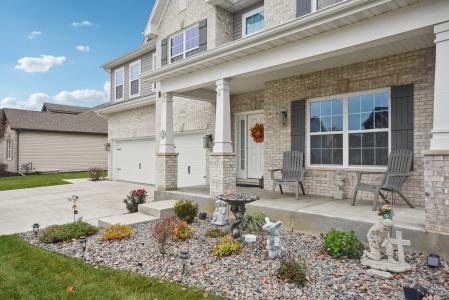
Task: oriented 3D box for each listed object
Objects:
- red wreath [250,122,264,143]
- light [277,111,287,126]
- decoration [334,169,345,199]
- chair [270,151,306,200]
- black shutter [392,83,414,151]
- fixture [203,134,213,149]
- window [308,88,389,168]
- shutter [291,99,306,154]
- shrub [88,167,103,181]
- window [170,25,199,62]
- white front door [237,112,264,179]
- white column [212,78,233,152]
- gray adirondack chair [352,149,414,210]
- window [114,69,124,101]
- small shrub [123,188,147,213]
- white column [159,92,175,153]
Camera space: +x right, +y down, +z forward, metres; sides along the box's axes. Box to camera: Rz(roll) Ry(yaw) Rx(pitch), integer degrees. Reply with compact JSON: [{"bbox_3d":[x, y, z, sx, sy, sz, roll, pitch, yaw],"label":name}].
[{"bbox_3d":[1.017,-0.509,9.027,0.610,0.620,0.130,-1,-2,45],"label":"red wreath"},{"bbox_3d":[1.458,-0.803,7.572,0.170,0.370,0.200,-1,-2,45],"label":"light"},{"bbox_3d":[2.412,0.741,6.233,0.180,0.600,0.160,-1,-1,44],"label":"decoration"},{"bbox_3d":[1.460,0.547,6.766,0.720,1.020,0.920,0,-1,22],"label":"chair"},{"bbox_3d":[3.407,-0.426,5.753,0.375,1.620,0.045,-1,-2,45],"label":"black shutter"},{"bbox_3d":[-0.488,-0.262,9.271,0.190,0.430,0.220,-1,-1,44],"label":"fixture"},{"bbox_3d":[2.560,-0.376,6.402,1.830,1.570,0.100,-1,-1,44],"label":"window"},{"bbox_3d":[1.763,-0.374,7.112,0.385,1.620,0.040,-1,-1,44],"label":"shutter"},{"bbox_3d":[-6.428,1.199,14.900,0.620,0.660,0.620,-1,-2,45],"label":"shrub"},{"bbox_3d":[-1.420,-3.375,10.503,1.700,1.570,0.100,-1,-2,45],"label":"window"},{"bbox_3d":[0.911,-0.134,9.440,1.500,2.120,0.100,-1,-1,44],"label":"white front door"},{"bbox_3d":[-0.024,-0.719,6.543,0.305,1.570,0.305,-1,-1,44],"label":"white column"},{"bbox_3d":[2.838,0.506,5.365,0.860,1.040,0.670,0,-1,-16],"label":"gray adirondack chair"},{"bbox_3d":[-5.283,-3.299,15.129,0.960,1.580,0.100,-1,-2,45],"label":"window"},{"bbox_3d":[-2.043,1.151,6.800,0.500,0.530,0.500,-1,-2,45],"label":"small shrub"},{"bbox_3d":[-1.506,-0.694,7.995,0.305,1.570,0.305,-1,-1,44],"label":"white column"}]

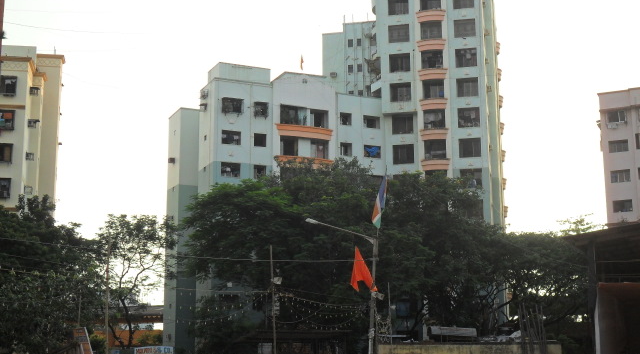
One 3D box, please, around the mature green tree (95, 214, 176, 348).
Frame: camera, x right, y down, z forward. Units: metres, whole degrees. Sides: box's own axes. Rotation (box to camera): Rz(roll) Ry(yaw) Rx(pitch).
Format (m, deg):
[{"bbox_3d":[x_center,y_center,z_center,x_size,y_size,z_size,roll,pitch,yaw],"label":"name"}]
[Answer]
[{"bbox_3d":[-10.878,7.566,56.563,5.068,10.827,4.800,1,-11,-8],"label":"mature green tree"}]

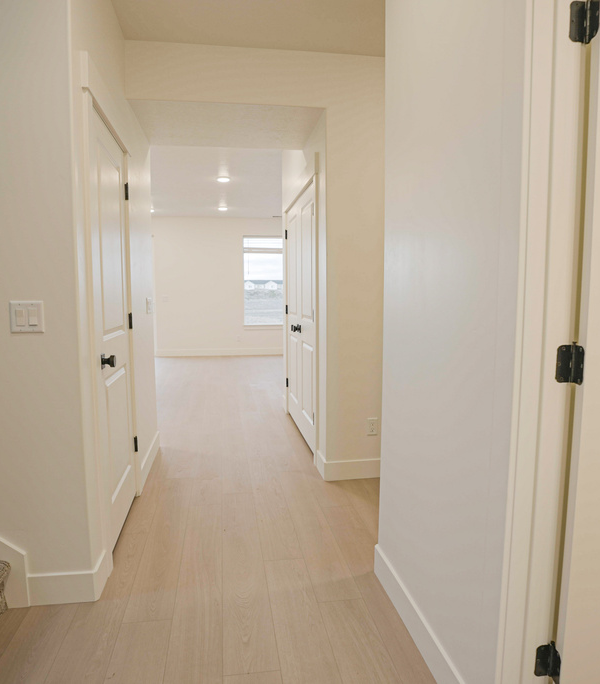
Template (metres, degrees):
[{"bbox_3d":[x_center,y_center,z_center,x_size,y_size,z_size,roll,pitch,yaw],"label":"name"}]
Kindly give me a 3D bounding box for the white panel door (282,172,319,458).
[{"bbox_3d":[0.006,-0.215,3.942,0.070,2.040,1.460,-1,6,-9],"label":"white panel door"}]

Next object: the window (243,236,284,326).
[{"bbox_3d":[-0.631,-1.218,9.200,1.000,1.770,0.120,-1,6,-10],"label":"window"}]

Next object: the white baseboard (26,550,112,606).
[{"bbox_3d":[-0.943,0.964,1.877,0.265,0.131,0.184,-1,6,-10],"label":"white baseboard"}]

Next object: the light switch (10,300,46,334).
[{"bbox_3d":[-1.009,-0.091,1.682,0.114,0.117,0.012,-1,6,-10],"label":"light switch"}]

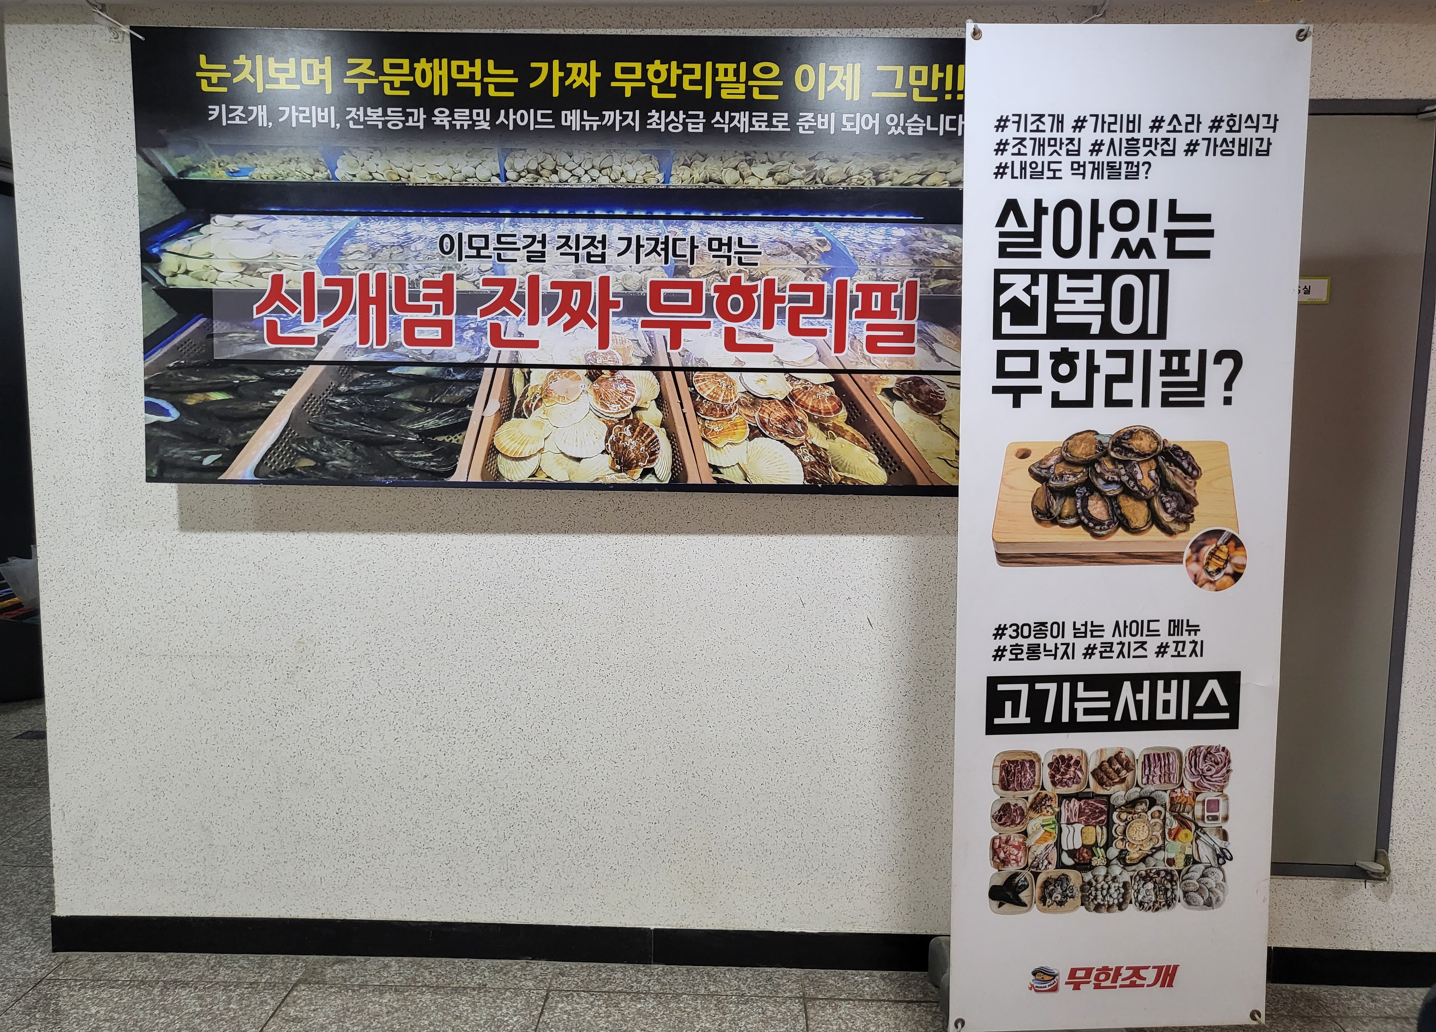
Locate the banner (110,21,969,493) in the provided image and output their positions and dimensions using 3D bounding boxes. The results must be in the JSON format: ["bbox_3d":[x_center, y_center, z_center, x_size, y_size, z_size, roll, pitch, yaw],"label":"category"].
[{"bbox_3d":[-0.300,-0.557,2.421,1.980,1.000,0.040,1,5,0],"label":"banner"}]

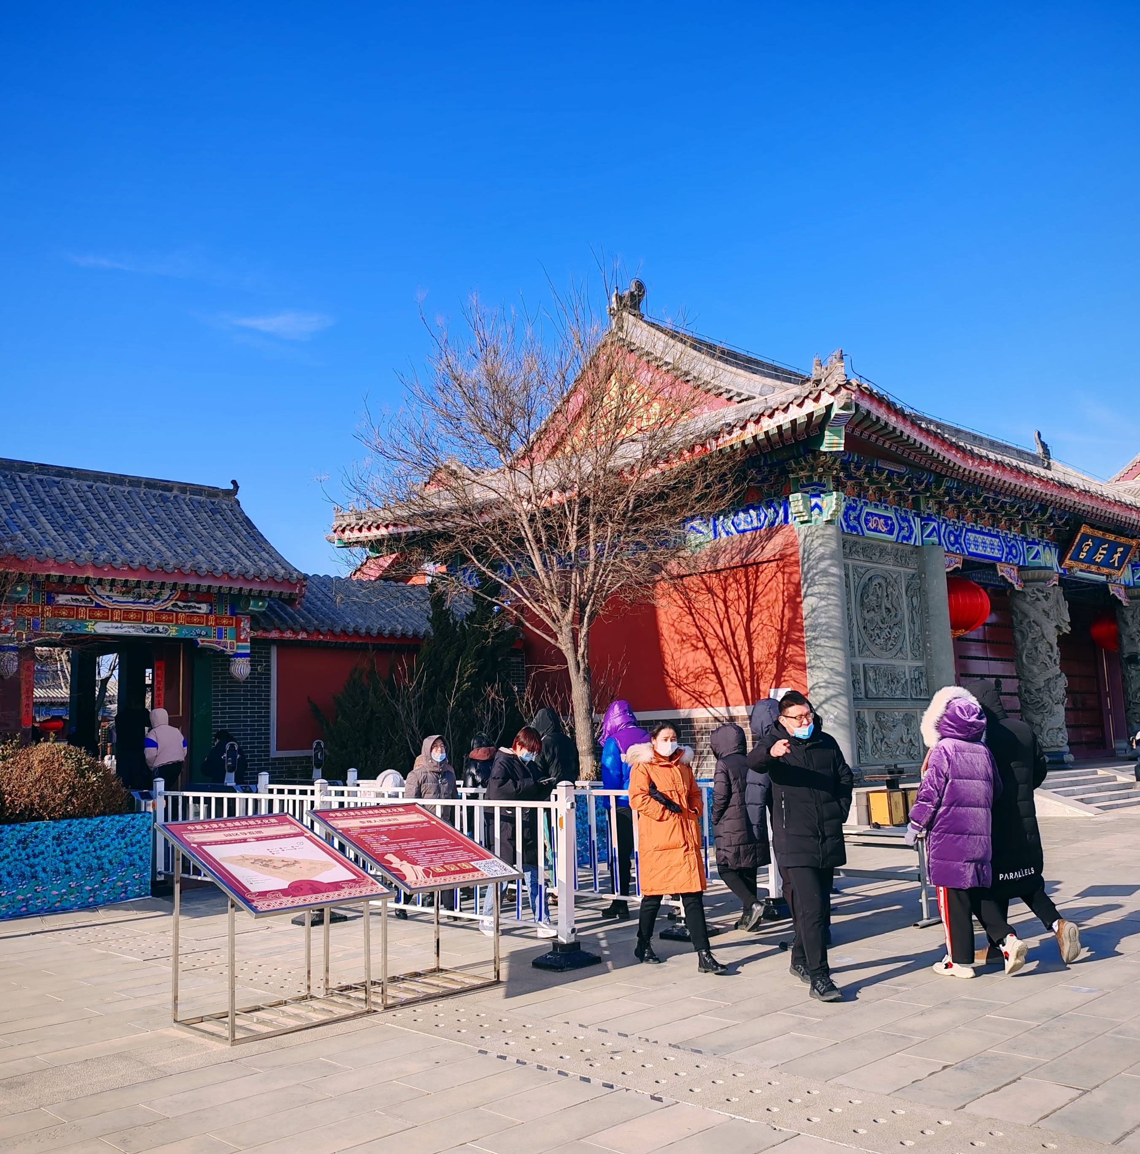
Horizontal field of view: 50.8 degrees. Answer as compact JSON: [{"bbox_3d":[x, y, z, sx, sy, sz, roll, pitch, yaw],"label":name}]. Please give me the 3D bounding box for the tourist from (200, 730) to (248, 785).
[{"bbox_3d":[-4.660,2.816,16.099,0.500,1.540,0.550,-4,-8,15],"label":"tourist"}]

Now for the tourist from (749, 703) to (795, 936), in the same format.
[{"bbox_3d":[1.503,1.800,8.941,0.540,1.780,0.460,4,-10,-38],"label":"tourist"}]

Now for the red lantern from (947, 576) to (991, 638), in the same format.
[{"bbox_3d":[7.915,0.591,24.581,1.400,1.200,1.400,-10,-11,44],"label":"red lantern"}]

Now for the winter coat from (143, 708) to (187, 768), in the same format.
[{"bbox_3d":[-5.797,2.308,17.200,0.420,0.880,0.620,-9,-11,44],"label":"winter coat"}]

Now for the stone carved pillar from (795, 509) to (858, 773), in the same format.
[{"bbox_3d":[4.206,1.158,19.570,0.750,4.200,0.750,-10,-11,44],"label":"stone carved pillar"}]

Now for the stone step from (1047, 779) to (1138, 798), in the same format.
[{"bbox_3d":[9.456,3.813,21.648,0.360,0.130,3.700,-10,-11,44],"label":"stone step"}]

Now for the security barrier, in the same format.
[{"bbox_3d":[-1.117,2.483,11.182,8.050,1.200,2.600,-9,-11,44],"label":"security barrier"}]

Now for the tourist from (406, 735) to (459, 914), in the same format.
[{"bbox_3d":[-1.290,2.245,10.841,0.550,1.600,0.420,3,-9,-33],"label":"tourist"}]

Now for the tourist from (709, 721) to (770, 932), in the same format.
[{"bbox_3d":[1.323,1.944,9.400,0.460,1.600,0.460,-9,-11,42],"label":"tourist"}]

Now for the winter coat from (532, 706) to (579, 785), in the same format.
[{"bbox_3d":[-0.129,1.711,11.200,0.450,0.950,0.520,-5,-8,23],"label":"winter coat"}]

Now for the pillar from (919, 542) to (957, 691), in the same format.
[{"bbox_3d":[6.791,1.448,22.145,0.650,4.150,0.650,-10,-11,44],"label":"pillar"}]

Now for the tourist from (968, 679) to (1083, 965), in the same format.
[{"bbox_3d":[2.908,1.602,7.913,0.580,1.800,0.600,4,-10,-38],"label":"tourist"}]

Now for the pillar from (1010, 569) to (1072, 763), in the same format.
[{"bbox_3d":[10.660,1.980,26.950,1.000,4.400,1.000,-9,-11,44],"label":"pillar"}]

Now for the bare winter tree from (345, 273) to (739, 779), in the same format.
[{"bbox_3d":[-0.312,-0.702,17.300,5.500,7.200,5.100,-2,-8,1],"label":"bare winter tree"}]

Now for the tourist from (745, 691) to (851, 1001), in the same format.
[{"bbox_3d":[1.375,1.552,7.080,0.560,1.720,0.450,1,-8,-18],"label":"tourist"}]

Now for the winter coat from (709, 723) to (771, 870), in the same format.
[{"bbox_3d":[1.325,1.709,9.350,0.470,1.160,0.370,6,-11,-45],"label":"winter coat"}]

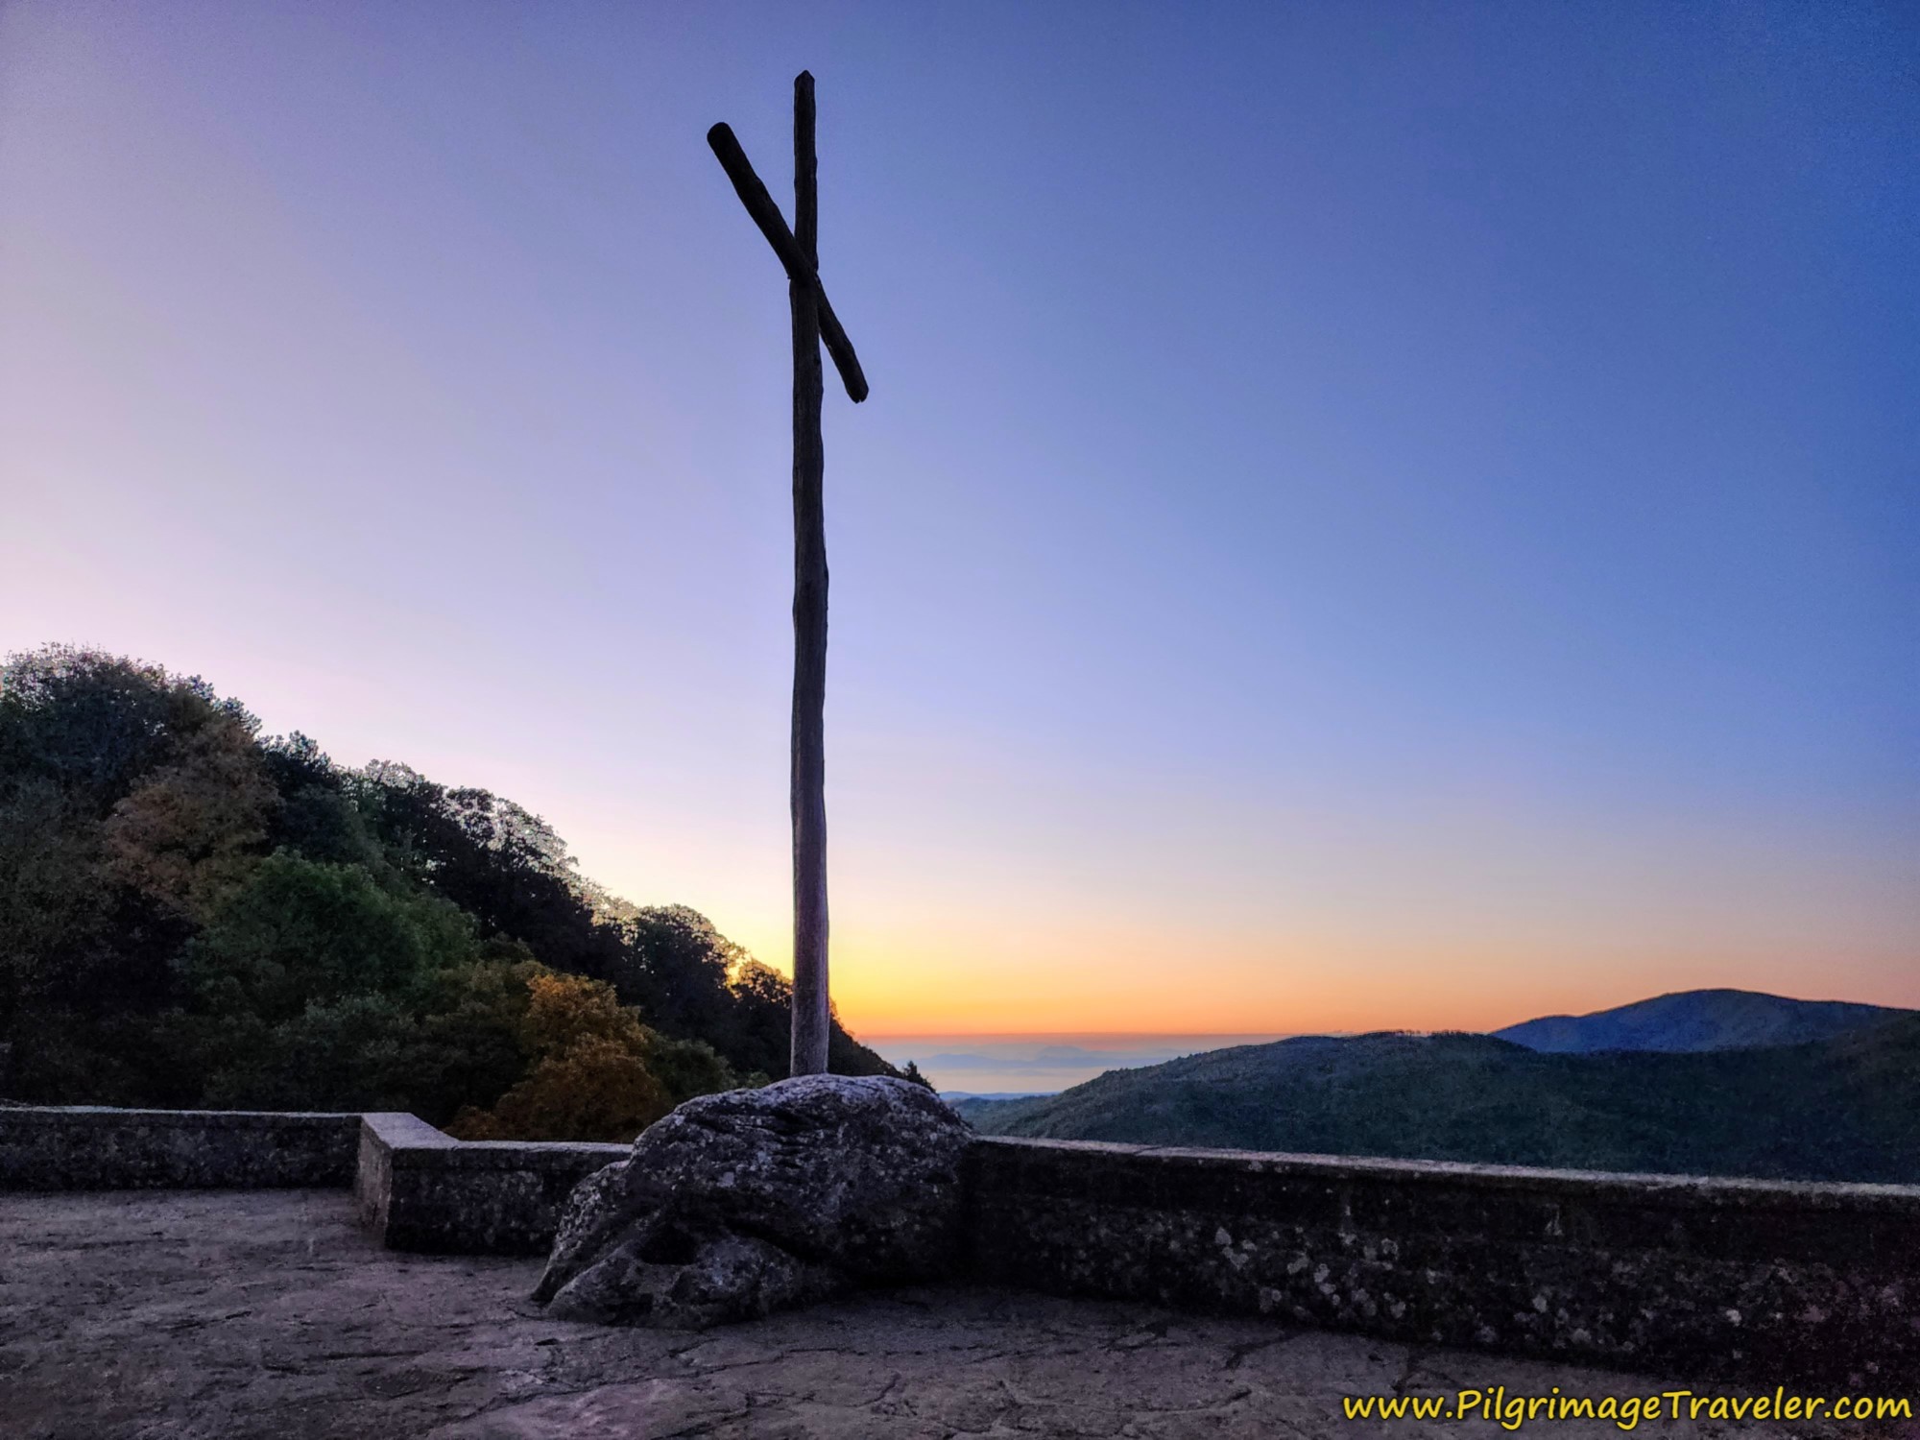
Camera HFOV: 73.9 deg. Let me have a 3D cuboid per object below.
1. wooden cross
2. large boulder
[{"bbox_3d":[-1.074,-1.320,9.366,0.320,7.790,3.450,-4,-14,10],"label":"wooden cross"},{"bbox_3d":[-1.220,2.843,7.802,2.500,1.240,2.000,0,-14,0],"label":"large boulder"}]

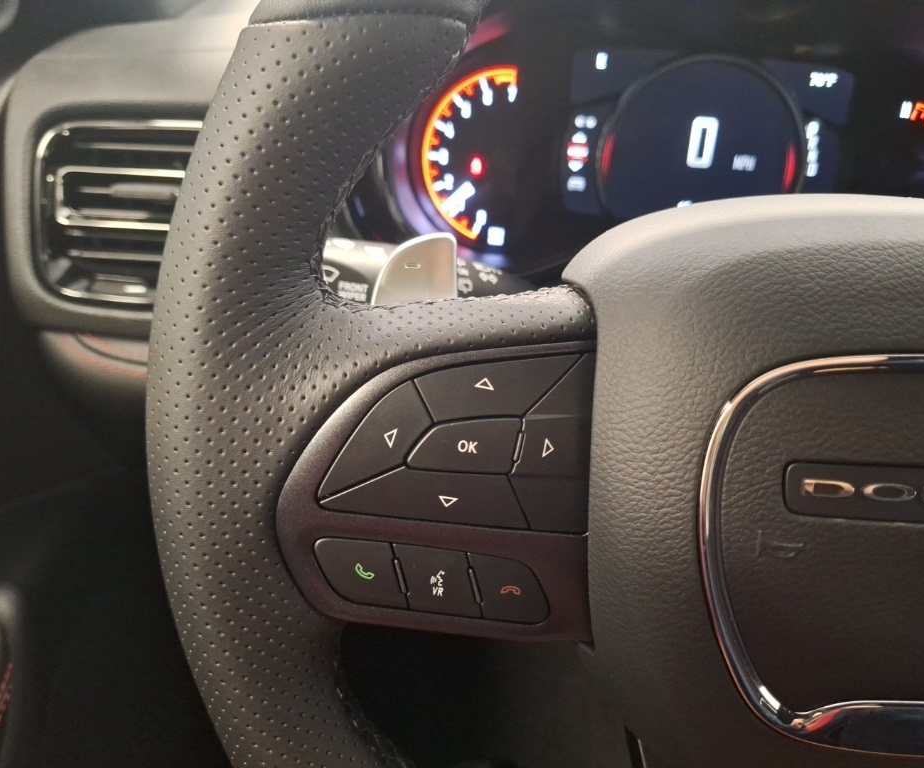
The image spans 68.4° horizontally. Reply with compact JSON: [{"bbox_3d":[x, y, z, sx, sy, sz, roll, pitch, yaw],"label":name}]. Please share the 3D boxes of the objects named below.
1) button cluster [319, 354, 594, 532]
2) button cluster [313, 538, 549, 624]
[{"bbox_3d":[-0.001,0.013,0.170,0.068,0.044,0.010,5,0,0],"label":"button cluster"},{"bbox_3d":[-0.008,0.049,0.170,0.060,0.017,0.008,6,0,0],"label":"button cluster"}]

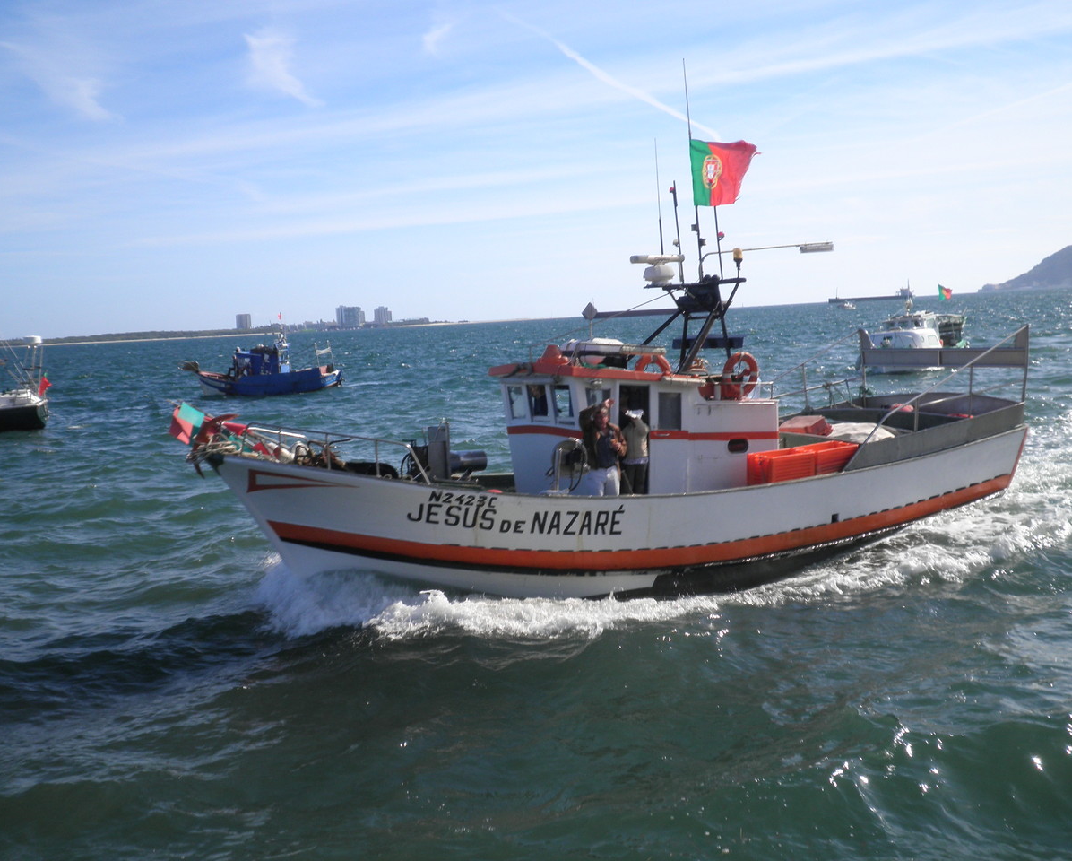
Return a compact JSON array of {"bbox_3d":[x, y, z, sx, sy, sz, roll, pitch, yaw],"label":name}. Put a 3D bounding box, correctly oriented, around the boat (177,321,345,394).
[{"bbox_3d":[-14.113,-3.476,63.000,7.900,3.400,2.600,-3,5,7],"label":"boat"}]

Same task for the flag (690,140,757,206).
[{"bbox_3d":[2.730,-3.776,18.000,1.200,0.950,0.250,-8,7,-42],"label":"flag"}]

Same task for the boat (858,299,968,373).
[{"bbox_3d":[15.440,-3.892,50.000,2.600,2.950,7.000,1,7,40],"label":"boat"}]

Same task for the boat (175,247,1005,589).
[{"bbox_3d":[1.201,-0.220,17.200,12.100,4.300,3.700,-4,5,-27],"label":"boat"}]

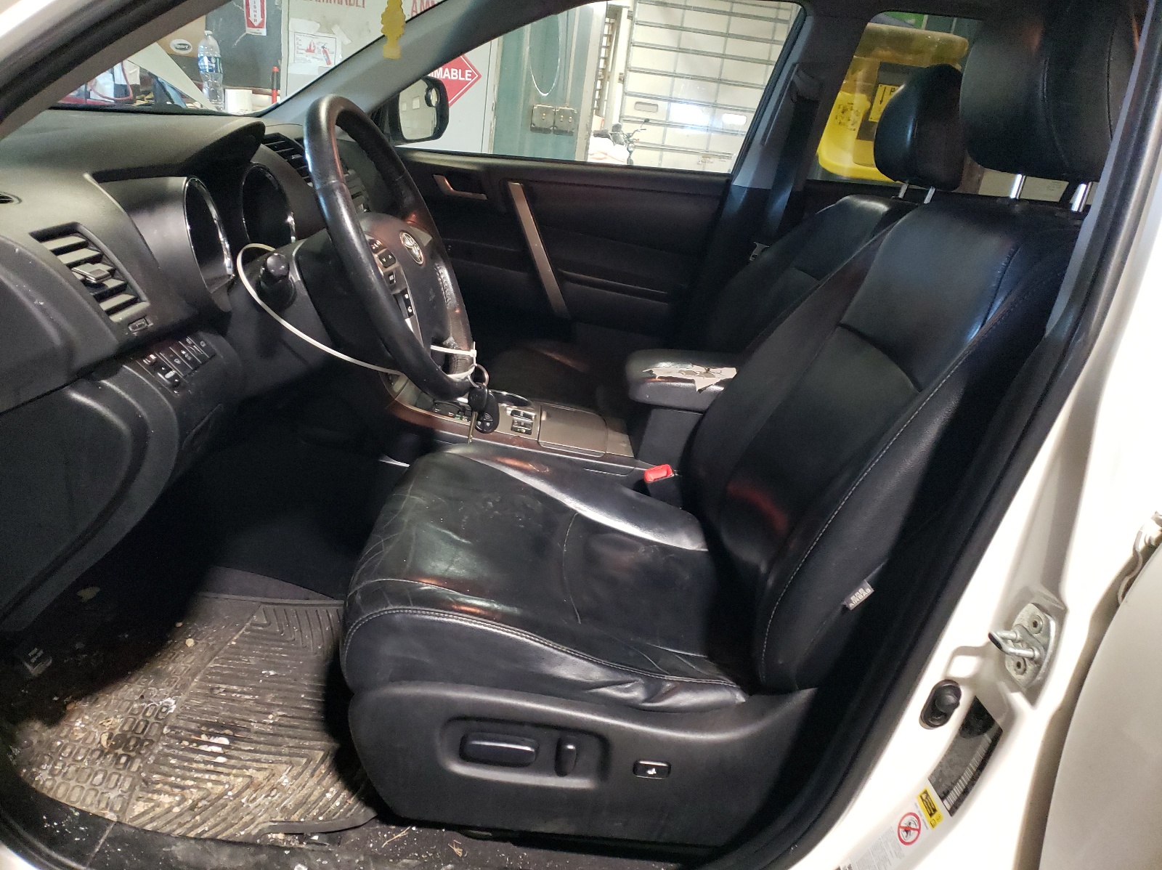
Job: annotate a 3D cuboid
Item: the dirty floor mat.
[{"bbox_3d":[-0.503,0.338,1.205,0.570,0.050,0.520,7,17,-3],"label":"dirty floor mat"}]

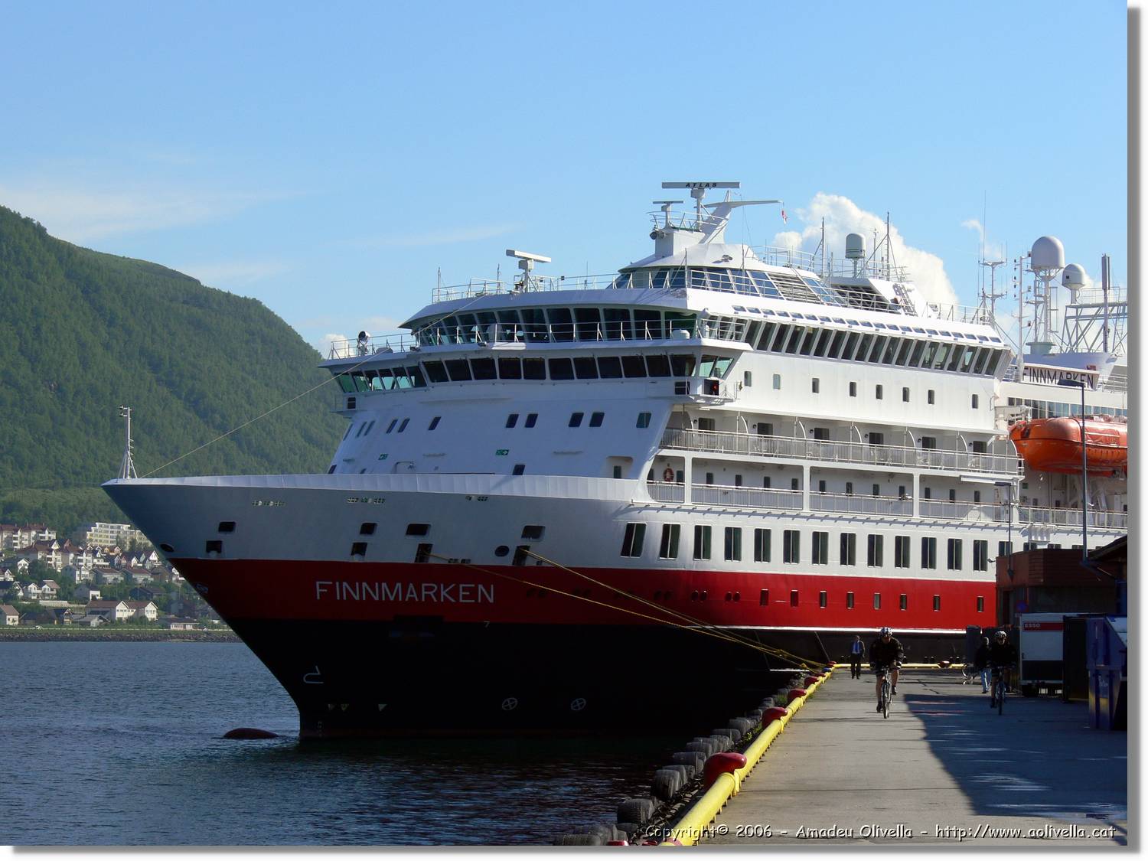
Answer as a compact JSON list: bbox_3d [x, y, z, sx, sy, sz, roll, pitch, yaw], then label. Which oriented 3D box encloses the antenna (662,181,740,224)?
[{"bbox_3d":[6.815,-12.166,195.211,4.150,2.300,0.600,0,-3,8],"label":"antenna"}]

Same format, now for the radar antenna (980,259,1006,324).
[{"bbox_3d":[24.481,-8.117,213.000,1.800,3.800,0.700,-2,-4,42],"label":"radar antenna"}]

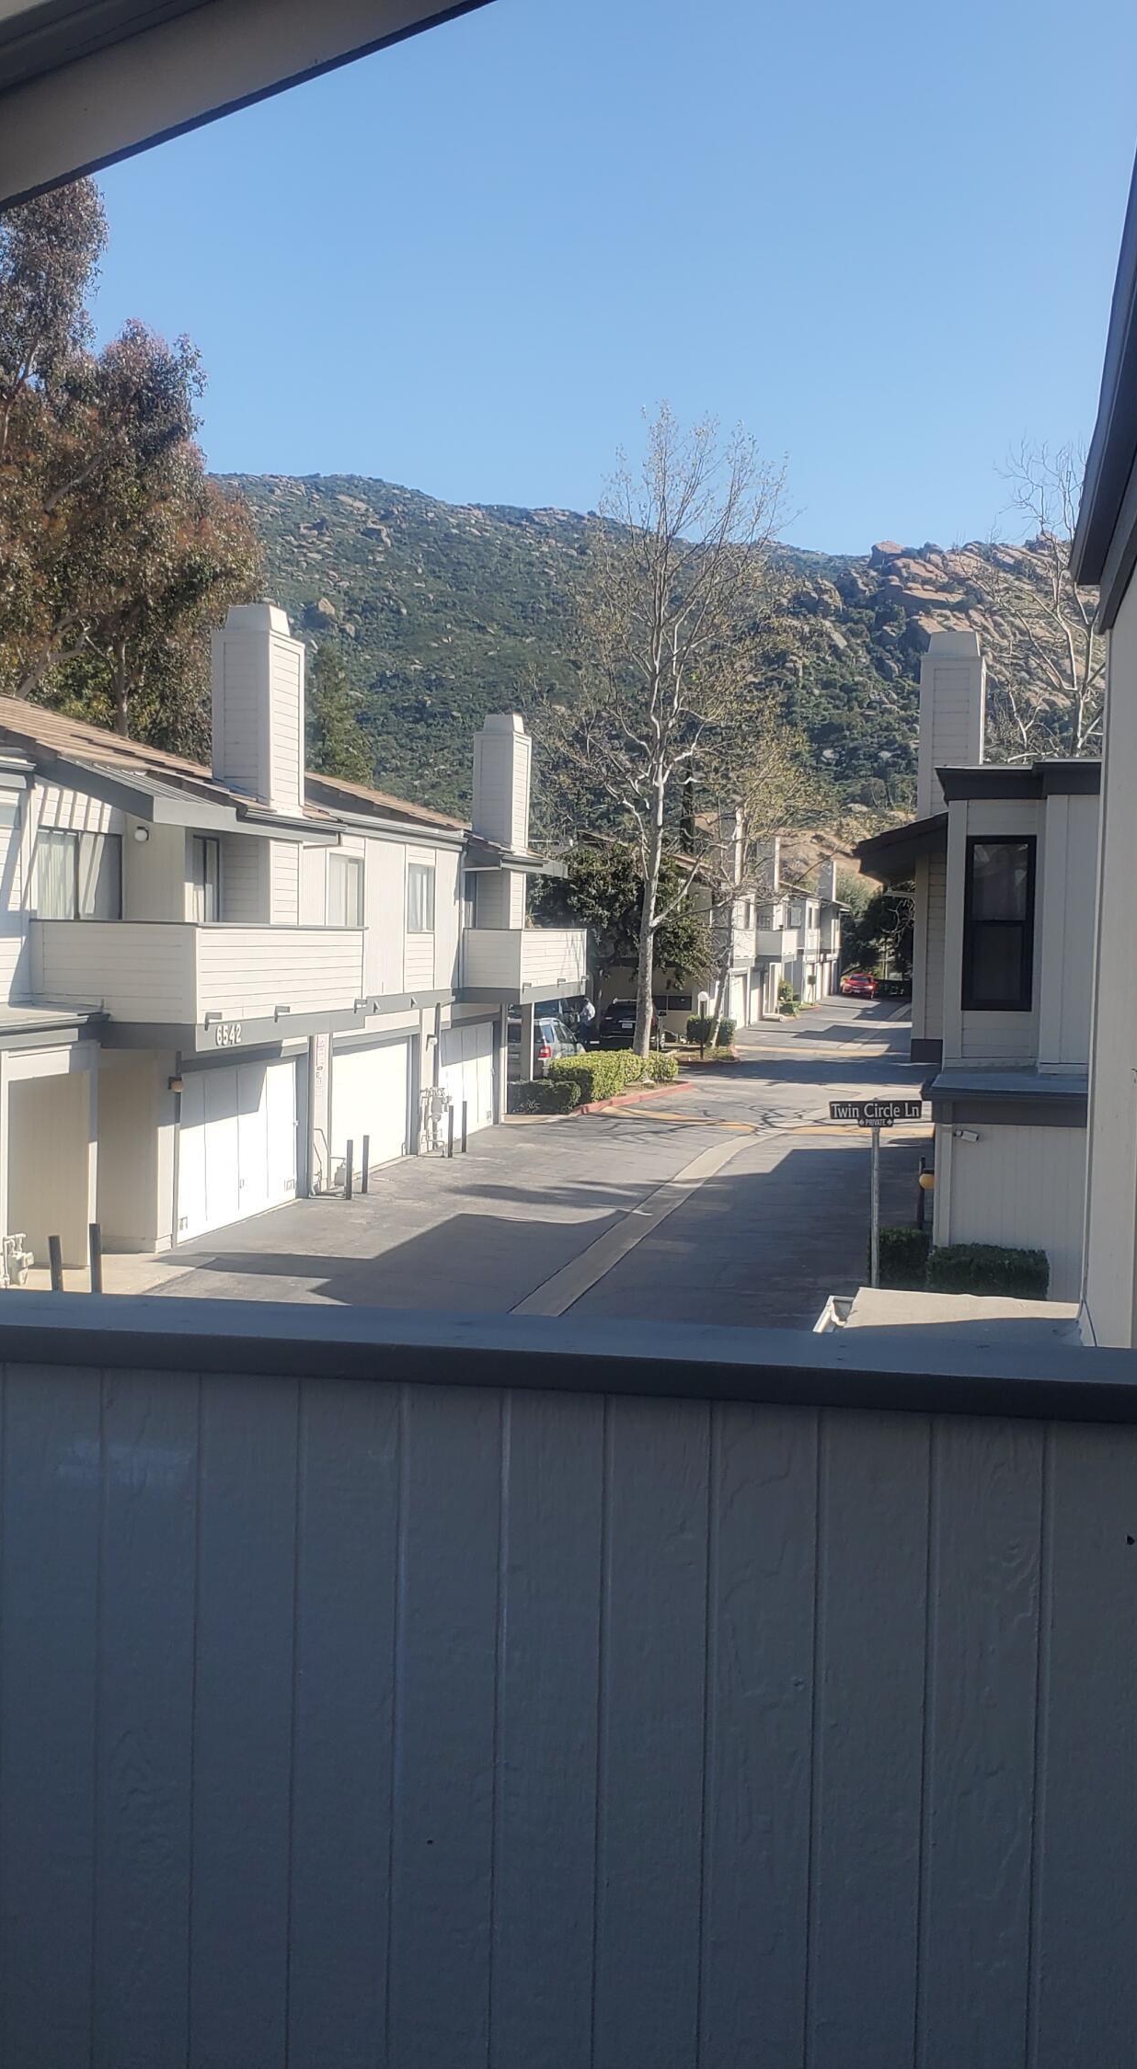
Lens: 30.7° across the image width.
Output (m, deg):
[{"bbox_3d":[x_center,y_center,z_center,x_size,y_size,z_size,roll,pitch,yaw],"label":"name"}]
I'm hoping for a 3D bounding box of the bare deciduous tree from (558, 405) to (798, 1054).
[{"bbox_3d":[3.034,-7.979,56.700,6.538,18.300,6.338,2,3,12],"label":"bare deciduous tree"}]

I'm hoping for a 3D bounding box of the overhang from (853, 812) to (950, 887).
[{"bbox_3d":[4.204,-2.242,25.314,1.300,0.800,5.000,2,3,12],"label":"overhang"}]

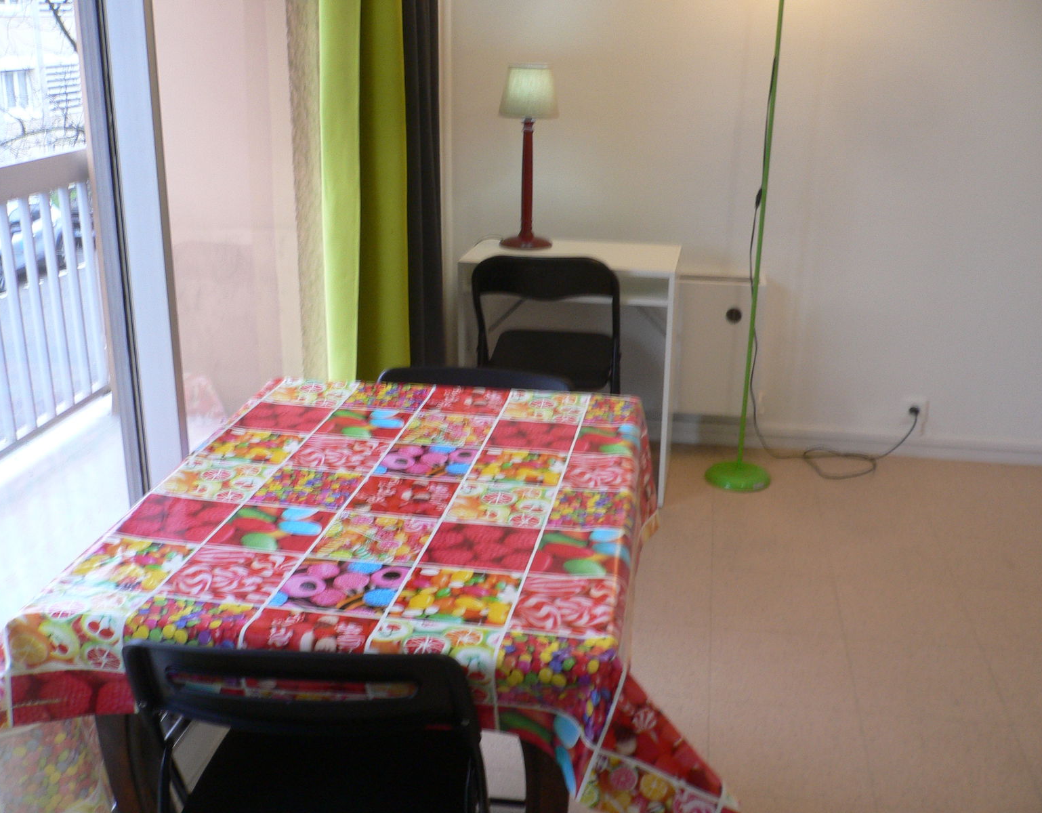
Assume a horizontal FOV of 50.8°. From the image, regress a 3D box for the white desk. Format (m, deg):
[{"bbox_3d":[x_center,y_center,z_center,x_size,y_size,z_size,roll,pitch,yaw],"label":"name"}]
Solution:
[{"bbox_3d":[0.164,-0.122,3.568,0.650,0.750,0.400,4,19,9],"label":"white desk"}]

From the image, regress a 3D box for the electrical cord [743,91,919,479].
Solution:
[{"bbox_3d":[1.037,-0.377,3.542,0.638,1.258,0.340,4,19,9],"label":"electrical cord"}]

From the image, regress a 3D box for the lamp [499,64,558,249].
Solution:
[{"bbox_3d":[0.020,-0.799,3.513,0.193,0.563,0.193,0,19,0],"label":"lamp"}]

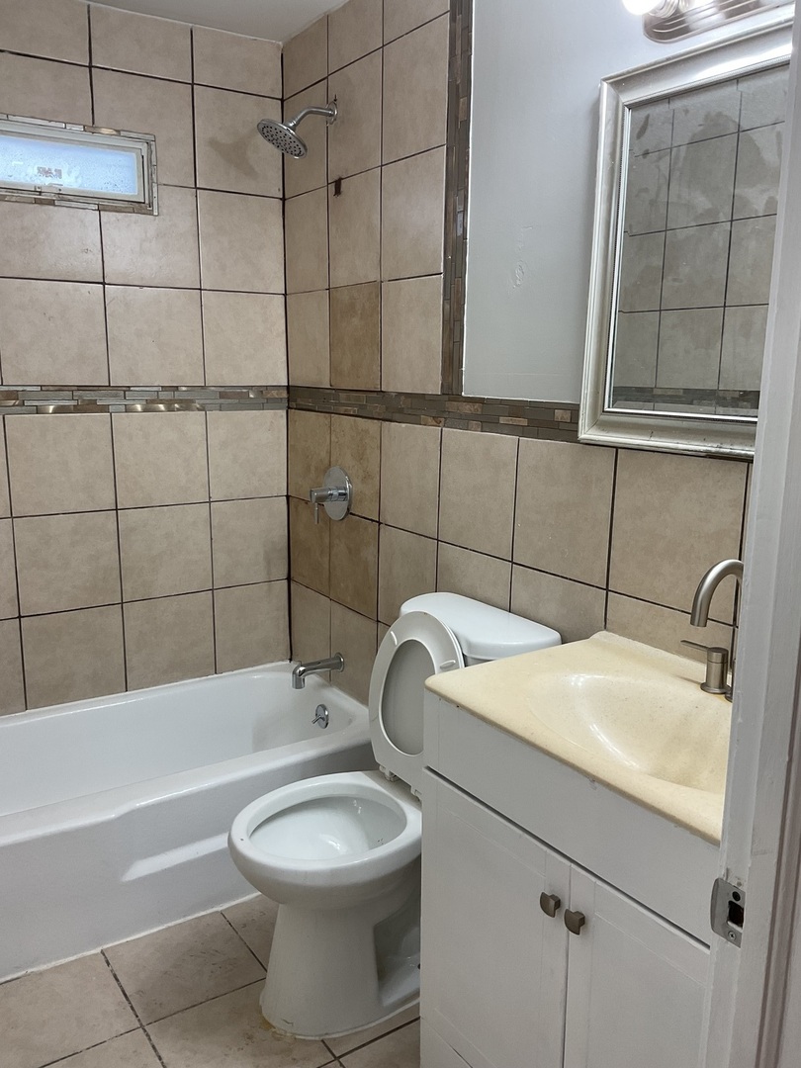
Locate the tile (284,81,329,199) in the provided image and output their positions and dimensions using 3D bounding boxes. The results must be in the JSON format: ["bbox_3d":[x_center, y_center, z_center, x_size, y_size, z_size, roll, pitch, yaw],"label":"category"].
[{"bbox_3d":[-0.295,-1.234,2.808,0.010,0.298,0.306,-7,13,-32],"label":"tile"}]

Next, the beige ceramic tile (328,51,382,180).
[{"bbox_3d":[-0.130,-1.195,2.583,0.010,0.301,0.304,-7,13,-32],"label":"beige ceramic tile"}]

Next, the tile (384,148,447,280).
[{"bbox_3d":[0.035,-0.839,2.379,0.012,0.304,0.300,-7,13,-32],"label":"tile"}]

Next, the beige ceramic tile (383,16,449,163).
[{"bbox_3d":[0.036,-1.132,2.304,0.010,0.298,0.299,-7,13,-32],"label":"beige ceramic tile"}]

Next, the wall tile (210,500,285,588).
[{"bbox_3d":[-0.526,0.028,3.129,0.294,0.302,0.012,-7,13,-32],"label":"wall tile"}]

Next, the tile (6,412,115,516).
[{"bbox_3d":[-1.033,-0.210,2.733,0.306,0.298,0.010,-7,13,-32],"label":"tile"}]

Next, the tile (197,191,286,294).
[{"bbox_3d":[-0.518,-0.956,2.944,0.293,0.306,0.010,-7,13,-32],"label":"tile"}]

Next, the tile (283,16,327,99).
[{"bbox_3d":[-0.295,-1.479,2.792,0.010,0.164,0.305,-7,13,-32],"label":"tile"}]

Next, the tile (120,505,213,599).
[{"bbox_3d":[-0.781,0.059,2.975,0.305,0.303,0.010,-7,13,-32],"label":"tile"}]

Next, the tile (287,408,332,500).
[{"bbox_3d":[-0.305,-0.259,3.020,0.012,0.298,0.308,-7,13,-32],"label":"tile"}]

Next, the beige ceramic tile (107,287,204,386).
[{"bbox_3d":[-0.774,-0.624,2.834,0.304,0.300,0.012,-7,13,-32],"label":"beige ceramic tile"}]

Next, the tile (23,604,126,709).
[{"bbox_3d":[-1.044,0.390,2.869,0.307,0.302,0.010,-7,13,-32],"label":"tile"}]

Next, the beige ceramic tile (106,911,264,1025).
[{"bbox_3d":[-0.524,1.054,2.191,0.301,0.010,0.305,-7,13,-32],"label":"beige ceramic tile"}]

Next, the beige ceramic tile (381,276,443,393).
[{"bbox_3d":[0.033,-0.539,2.438,0.012,0.300,0.300,-7,13,-32],"label":"beige ceramic tile"}]

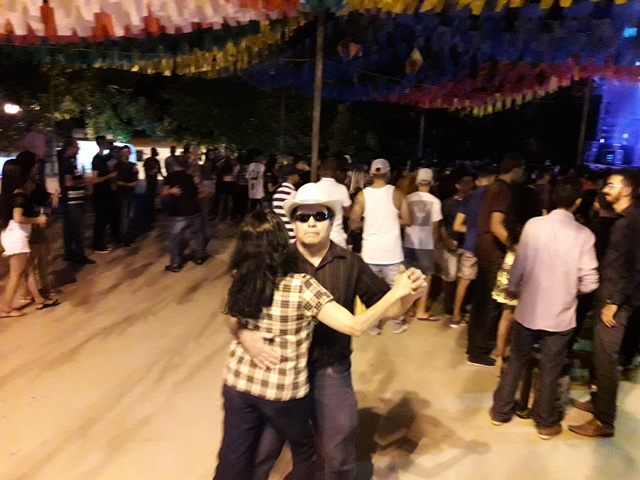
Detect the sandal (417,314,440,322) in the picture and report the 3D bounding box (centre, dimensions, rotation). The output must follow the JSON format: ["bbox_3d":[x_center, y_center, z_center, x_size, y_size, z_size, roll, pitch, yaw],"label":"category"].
[{"bbox_3d":[1.196,0.842,5.690,0.260,0.070,0.100,3,11,2],"label":"sandal"}]

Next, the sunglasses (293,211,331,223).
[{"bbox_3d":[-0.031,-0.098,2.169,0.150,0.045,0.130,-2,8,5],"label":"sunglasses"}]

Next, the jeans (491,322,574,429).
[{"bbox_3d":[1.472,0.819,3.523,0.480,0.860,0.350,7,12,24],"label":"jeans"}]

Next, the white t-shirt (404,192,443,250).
[{"bbox_3d":[1.099,-0.200,5.497,0.450,0.660,0.270,5,11,12],"label":"white t-shirt"}]

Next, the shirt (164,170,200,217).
[{"bbox_3d":[-1.939,-0.656,7.300,0.490,0.630,0.350,-3,12,-25],"label":"shirt"}]

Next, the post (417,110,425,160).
[{"bbox_3d":[3.074,-2.643,15.758,0.130,3.300,0.130,2,11,0],"label":"post"}]

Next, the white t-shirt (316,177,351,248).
[{"bbox_3d":[0.088,-0.271,5.340,0.480,0.730,0.270,4,11,8],"label":"white t-shirt"}]

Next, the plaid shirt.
[{"bbox_3d":[-0.172,0.384,2.150,0.440,0.540,0.290,6,12,20],"label":"plaid shirt"}]

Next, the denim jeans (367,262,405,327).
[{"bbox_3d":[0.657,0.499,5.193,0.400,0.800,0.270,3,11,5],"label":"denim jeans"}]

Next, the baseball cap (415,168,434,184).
[{"bbox_3d":[1.107,-0.675,5.460,0.175,0.150,0.250,5,11,12],"label":"baseball cap"}]

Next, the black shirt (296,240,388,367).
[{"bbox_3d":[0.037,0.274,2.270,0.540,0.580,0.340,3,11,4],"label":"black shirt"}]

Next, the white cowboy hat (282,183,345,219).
[{"bbox_3d":[-0.030,-0.170,2.227,0.260,0.150,0.320,0,4,1],"label":"white cowboy hat"}]

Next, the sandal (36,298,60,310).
[{"bbox_3d":[-2.877,0.699,5.485,0.245,0.080,0.100,-5,13,-35],"label":"sandal"}]

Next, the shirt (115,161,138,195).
[{"bbox_3d":[-3.257,-1.039,8.713,0.420,0.610,0.260,4,11,8],"label":"shirt"}]

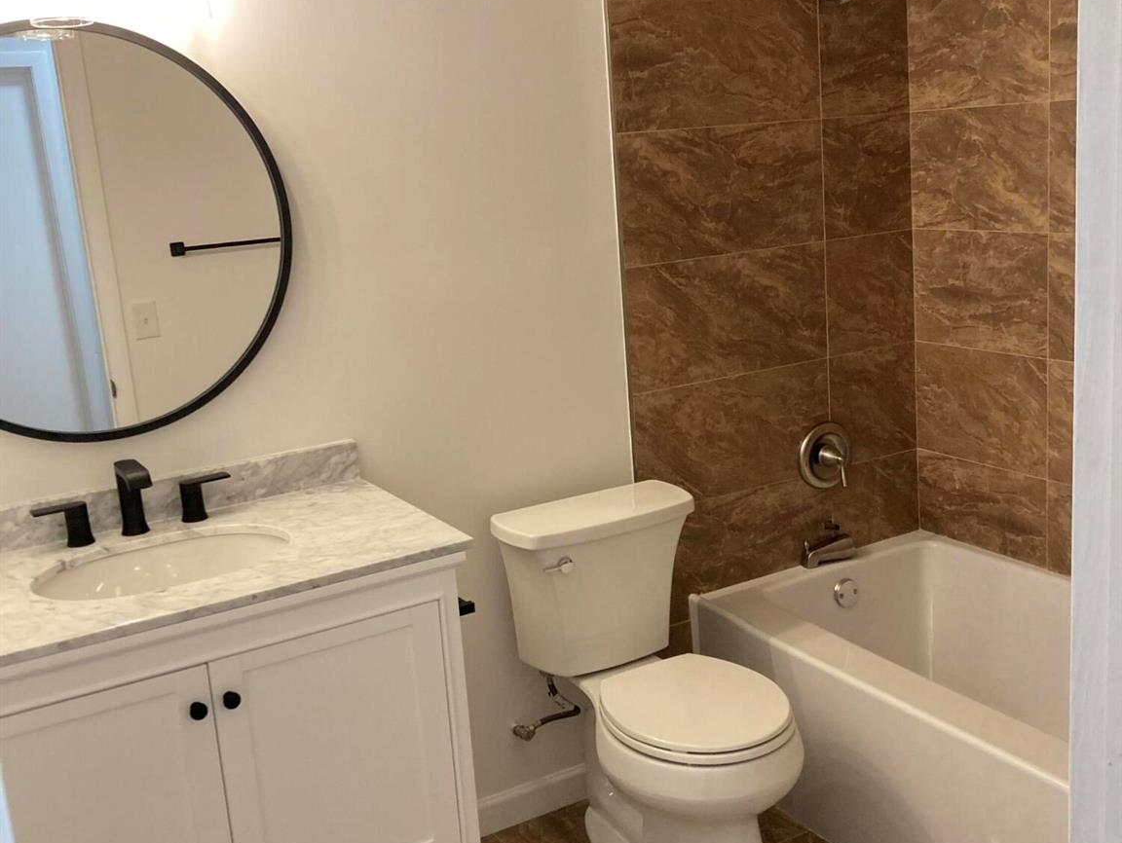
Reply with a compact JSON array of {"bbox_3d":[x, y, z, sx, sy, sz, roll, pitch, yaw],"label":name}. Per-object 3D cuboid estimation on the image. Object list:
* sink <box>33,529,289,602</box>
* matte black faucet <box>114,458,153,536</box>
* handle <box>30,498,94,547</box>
[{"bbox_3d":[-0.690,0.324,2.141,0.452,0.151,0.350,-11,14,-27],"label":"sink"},{"bbox_3d":[-0.788,0.152,2.240,0.050,0.136,0.152,-11,14,-27],"label":"matte black faucet"},{"bbox_3d":[-0.918,0.194,2.233,0.102,0.077,0.046,-11,14,-27],"label":"handle"}]

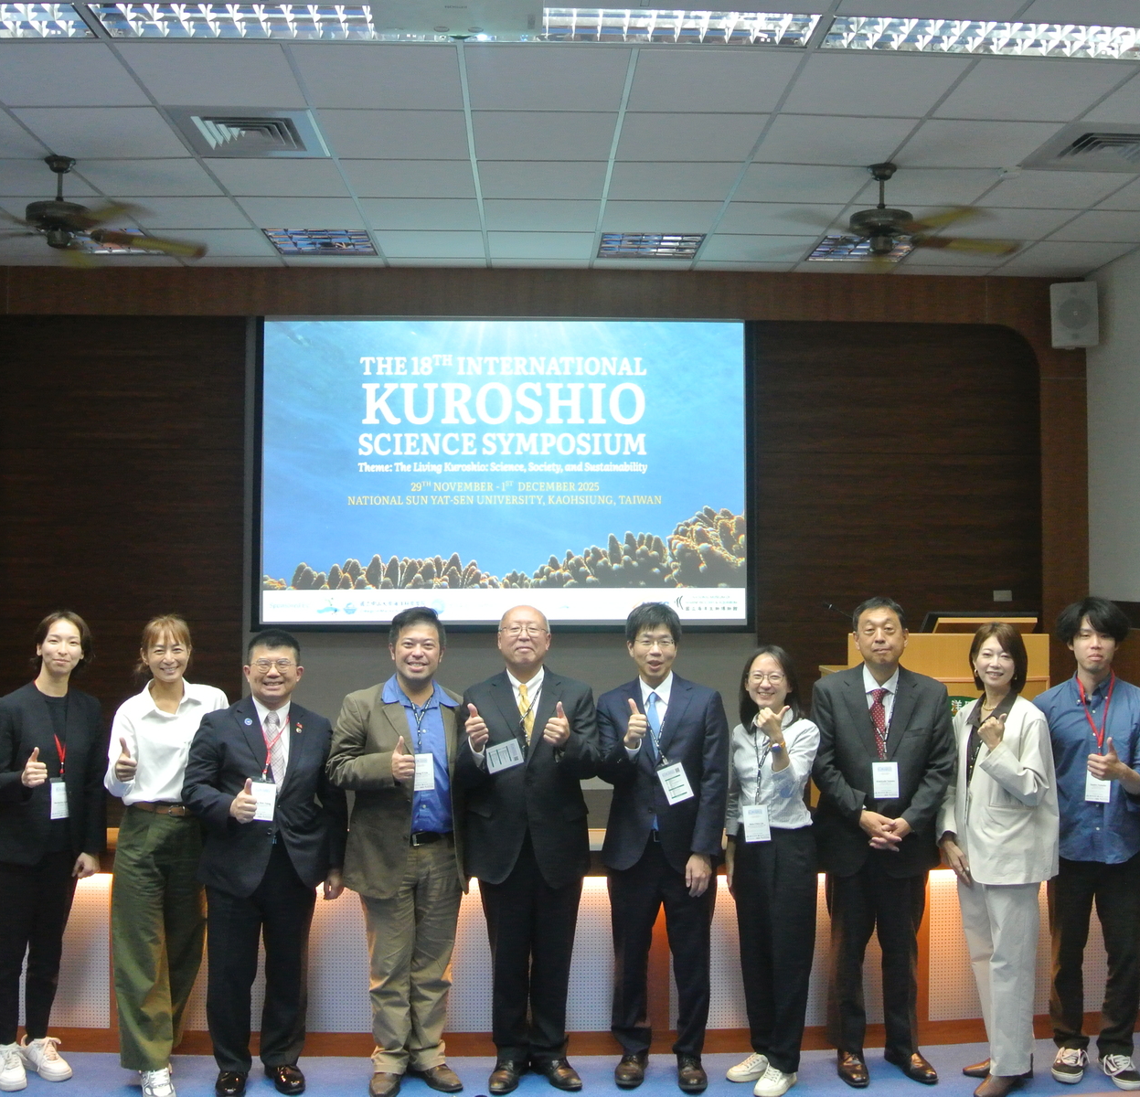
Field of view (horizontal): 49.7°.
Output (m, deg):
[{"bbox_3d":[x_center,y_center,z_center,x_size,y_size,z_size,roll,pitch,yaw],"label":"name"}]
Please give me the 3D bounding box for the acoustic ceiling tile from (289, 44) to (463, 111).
[{"bbox_3d":[-0.688,-1.722,4.514,0.600,0.018,0.600,0,-1,-2],"label":"acoustic ceiling tile"}]

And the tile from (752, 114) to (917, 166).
[{"bbox_3d":[1.101,-1.692,5.092,0.595,0.020,0.595,0,-1,-2],"label":"tile"}]

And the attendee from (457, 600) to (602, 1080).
[{"bbox_3d":[-0.152,1.063,4.460,0.520,1.720,0.440,0,-1,0],"label":"attendee"}]

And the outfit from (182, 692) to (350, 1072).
[{"bbox_3d":[-1.110,1.218,4.464,0.587,1.358,0.420,0,0,-10],"label":"outfit"}]

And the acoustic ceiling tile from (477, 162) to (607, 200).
[{"bbox_3d":[-0.120,-1.689,5.645,0.595,0.020,0.595,0,-1,-2],"label":"acoustic ceiling tile"}]

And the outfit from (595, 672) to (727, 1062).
[{"bbox_3d":[0.335,1.135,4.488,0.480,1.400,0.360,0,-1,5],"label":"outfit"}]

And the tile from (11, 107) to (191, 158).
[{"bbox_3d":[-1.909,-1.721,5.084,0.600,0.018,0.600,0,-1,-2],"label":"tile"}]

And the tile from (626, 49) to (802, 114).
[{"bbox_3d":[0.517,-1.718,4.553,0.600,0.018,0.600,0,-1,-2],"label":"tile"}]

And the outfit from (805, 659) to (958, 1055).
[{"bbox_3d":[1.156,1.168,4.564,0.530,1.471,0.370,0,0,6],"label":"outfit"}]

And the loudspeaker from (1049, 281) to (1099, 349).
[{"bbox_3d":[2.950,-1.365,7.200,0.255,0.370,0.220,0,9,18],"label":"loudspeaker"}]

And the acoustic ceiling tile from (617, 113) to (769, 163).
[{"bbox_3d":[0.498,-1.716,5.157,0.600,0.018,0.600,0,-1,-2],"label":"acoustic ceiling tile"}]

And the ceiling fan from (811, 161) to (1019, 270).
[{"bbox_3d":[1.390,-1.505,5.470,1.280,0.410,1.280,0,-1,-2],"label":"ceiling fan"}]

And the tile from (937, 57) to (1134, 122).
[{"bbox_3d":[1.701,-1.687,4.530,0.595,0.020,0.595,0,-1,-2],"label":"tile"}]

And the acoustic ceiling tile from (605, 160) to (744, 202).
[{"bbox_3d":[0.479,-1.690,5.664,0.595,0.020,0.595,0,-1,-2],"label":"acoustic ceiling tile"}]

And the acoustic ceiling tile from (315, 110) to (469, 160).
[{"bbox_3d":[-0.708,-1.720,5.118,0.600,0.018,0.600,0,-1,-2],"label":"acoustic ceiling tile"}]

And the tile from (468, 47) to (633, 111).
[{"bbox_3d":[-0.085,-1.720,4.490,0.600,0.020,0.600,0,0,-2],"label":"tile"}]

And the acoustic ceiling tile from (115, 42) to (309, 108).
[{"bbox_3d":[-1.276,-1.702,4.427,0.595,0.020,0.595,0,-1,-2],"label":"acoustic ceiling tile"}]

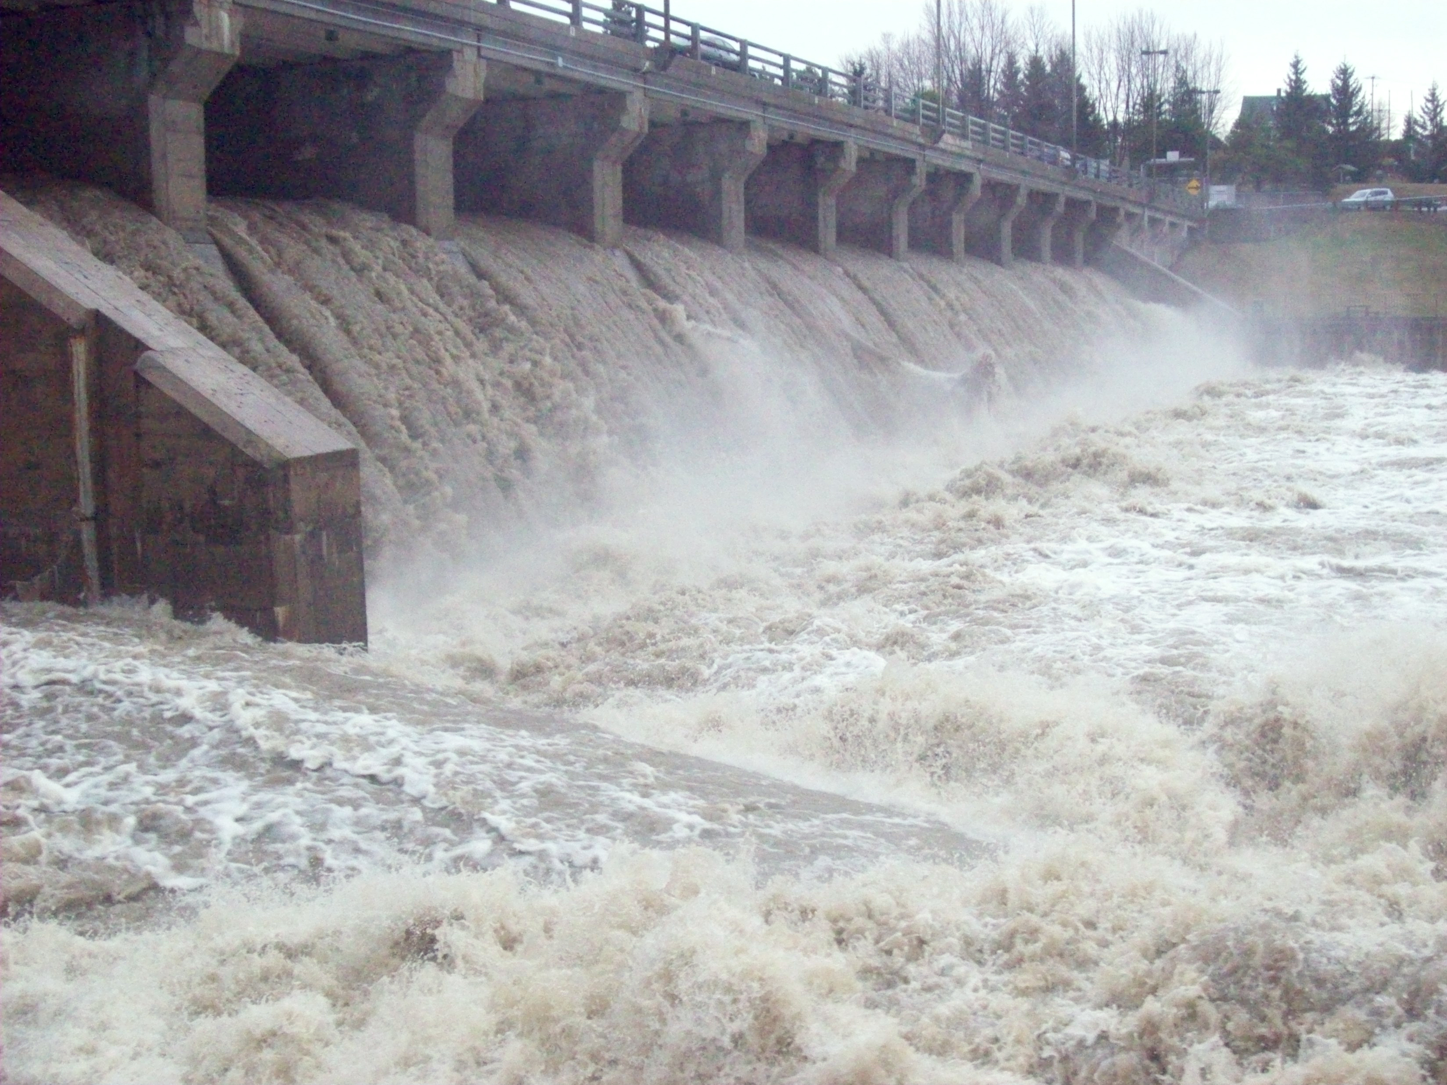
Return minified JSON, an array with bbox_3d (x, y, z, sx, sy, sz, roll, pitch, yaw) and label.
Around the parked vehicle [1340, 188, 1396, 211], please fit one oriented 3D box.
[{"bbox_3d":[52.799,-28.070,154.000,4.550,1.720,1.830,-2,7,-14],"label":"parked vehicle"}]

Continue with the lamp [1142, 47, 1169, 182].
[{"bbox_3d":[30.378,-29.900,132.500,1.850,9.900,0.400,2,8,22],"label":"lamp"}]

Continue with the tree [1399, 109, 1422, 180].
[{"bbox_3d":[71.309,-41.191,195.000,2.400,7.300,2.400,2,8,20],"label":"tree"}]

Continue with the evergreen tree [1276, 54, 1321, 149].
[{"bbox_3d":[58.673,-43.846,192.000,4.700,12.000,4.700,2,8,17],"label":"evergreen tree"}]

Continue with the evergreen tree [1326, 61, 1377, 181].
[{"bbox_3d":[61.759,-41.469,185.000,5.000,11.900,5.000,2,8,18],"label":"evergreen tree"}]

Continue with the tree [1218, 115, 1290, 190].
[{"bbox_3d":[48.530,-35.609,172.000,6.400,6.900,6.200,1,7,16],"label":"tree"}]

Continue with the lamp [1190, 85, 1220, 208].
[{"bbox_3d":[40.241,-32.928,157.000,2.300,10.100,0.400,2,8,22],"label":"lamp"}]

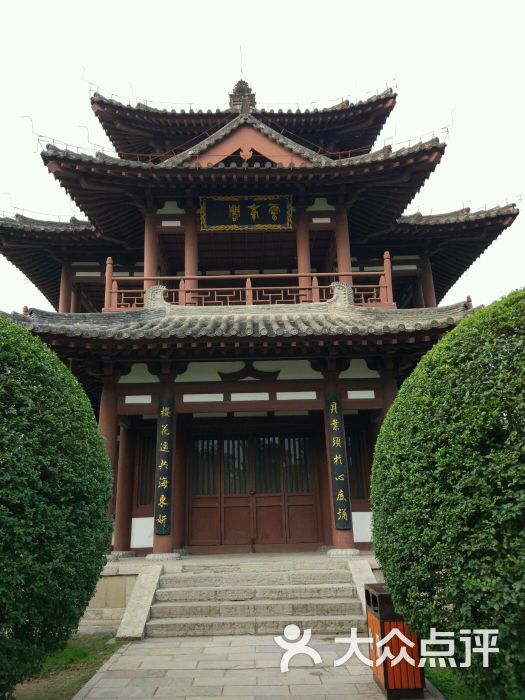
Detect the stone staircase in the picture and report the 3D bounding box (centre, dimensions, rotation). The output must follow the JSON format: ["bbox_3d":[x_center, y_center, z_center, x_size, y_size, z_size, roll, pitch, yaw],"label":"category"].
[{"bbox_3d":[-0.077,3.496,8.121,2.840,0.772,1.600,-1,-16,-1],"label":"stone staircase"}]

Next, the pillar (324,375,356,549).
[{"bbox_3d":[1.476,2.133,11.140,0.370,3.360,0.370,-1,-16,0],"label":"pillar"}]

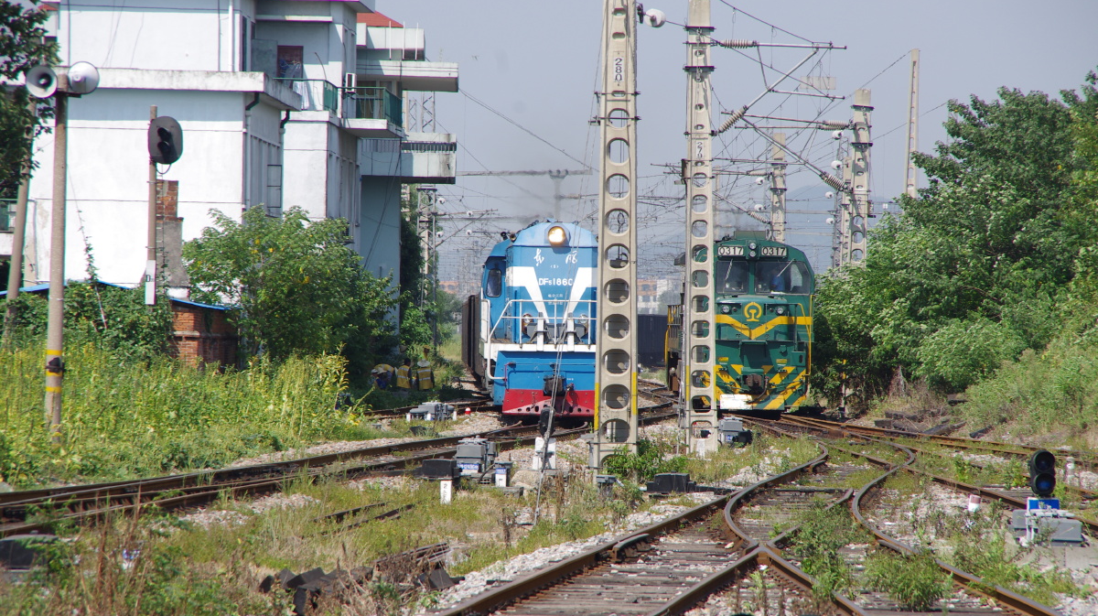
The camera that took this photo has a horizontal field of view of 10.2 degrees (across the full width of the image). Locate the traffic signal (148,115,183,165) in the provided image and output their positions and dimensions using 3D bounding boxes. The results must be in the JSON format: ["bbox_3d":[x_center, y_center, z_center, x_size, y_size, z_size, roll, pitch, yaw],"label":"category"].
[{"bbox_3d":[-8.152,-3.565,131.000,0.730,1.030,0.500,0,0,10],"label":"traffic signal"}]

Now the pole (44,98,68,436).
[{"bbox_3d":[-6.714,-0.375,84.000,0.220,5.560,0.220,2,0,0],"label":"pole"}]

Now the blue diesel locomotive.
[{"bbox_3d":[-0.170,0.310,153.300,3.200,4.660,18.600,0,0,-2],"label":"blue diesel locomotive"}]

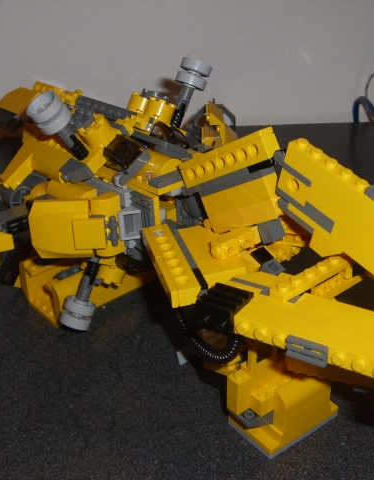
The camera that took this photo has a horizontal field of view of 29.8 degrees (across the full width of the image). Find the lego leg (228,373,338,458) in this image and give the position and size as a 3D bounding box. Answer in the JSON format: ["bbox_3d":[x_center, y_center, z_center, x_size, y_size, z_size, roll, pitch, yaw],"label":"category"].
[{"bbox_3d":[0.049,0.076,0.349,0.047,0.035,0.031,-23,36,-30],"label":"lego leg"}]

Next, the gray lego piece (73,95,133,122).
[{"bbox_3d":[-0.049,-0.080,0.425,0.006,0.008,0.054,-25,37,-34],"label":"gray lego piece"}]

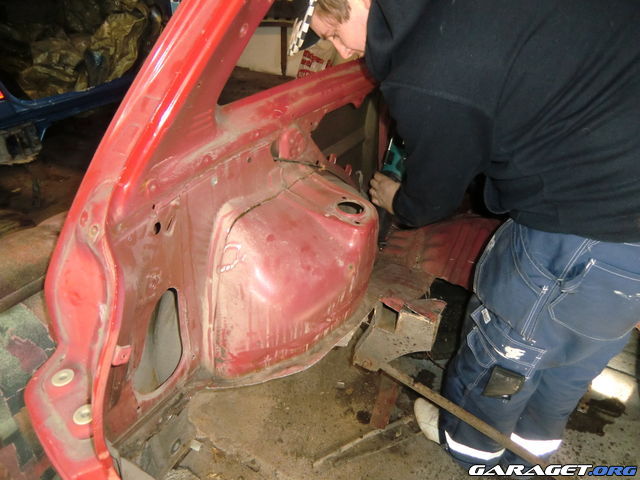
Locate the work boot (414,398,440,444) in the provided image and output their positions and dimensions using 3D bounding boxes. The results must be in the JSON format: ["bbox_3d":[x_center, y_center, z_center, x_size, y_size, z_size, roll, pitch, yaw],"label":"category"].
[{"bbox_3d":[0.475,0.685,1.665,0.110,0.145,0.300,-20,39,-30],"label":"work boot"}]

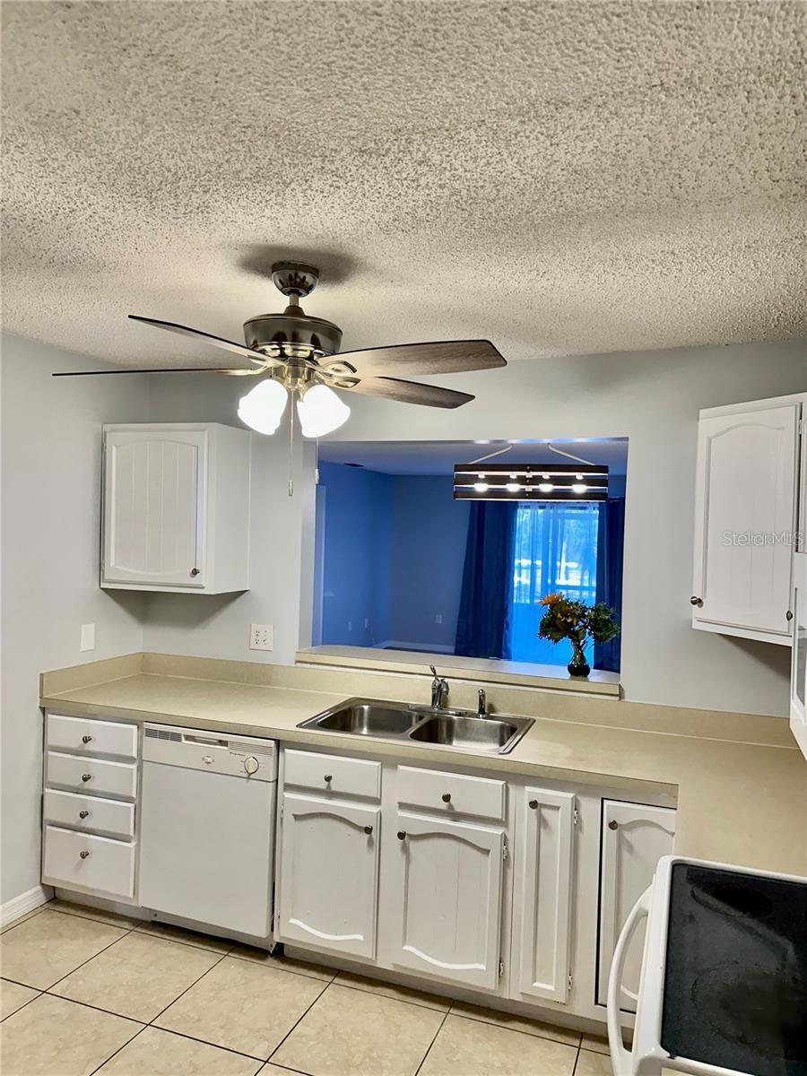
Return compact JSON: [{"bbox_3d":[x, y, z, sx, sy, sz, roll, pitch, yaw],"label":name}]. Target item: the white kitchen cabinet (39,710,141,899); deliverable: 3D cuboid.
[{"bbox_3d":[-1.214,1.127,3.382,0.525,0.788,0.580,2,1,21],"label":"white kitchen cabinet"}]

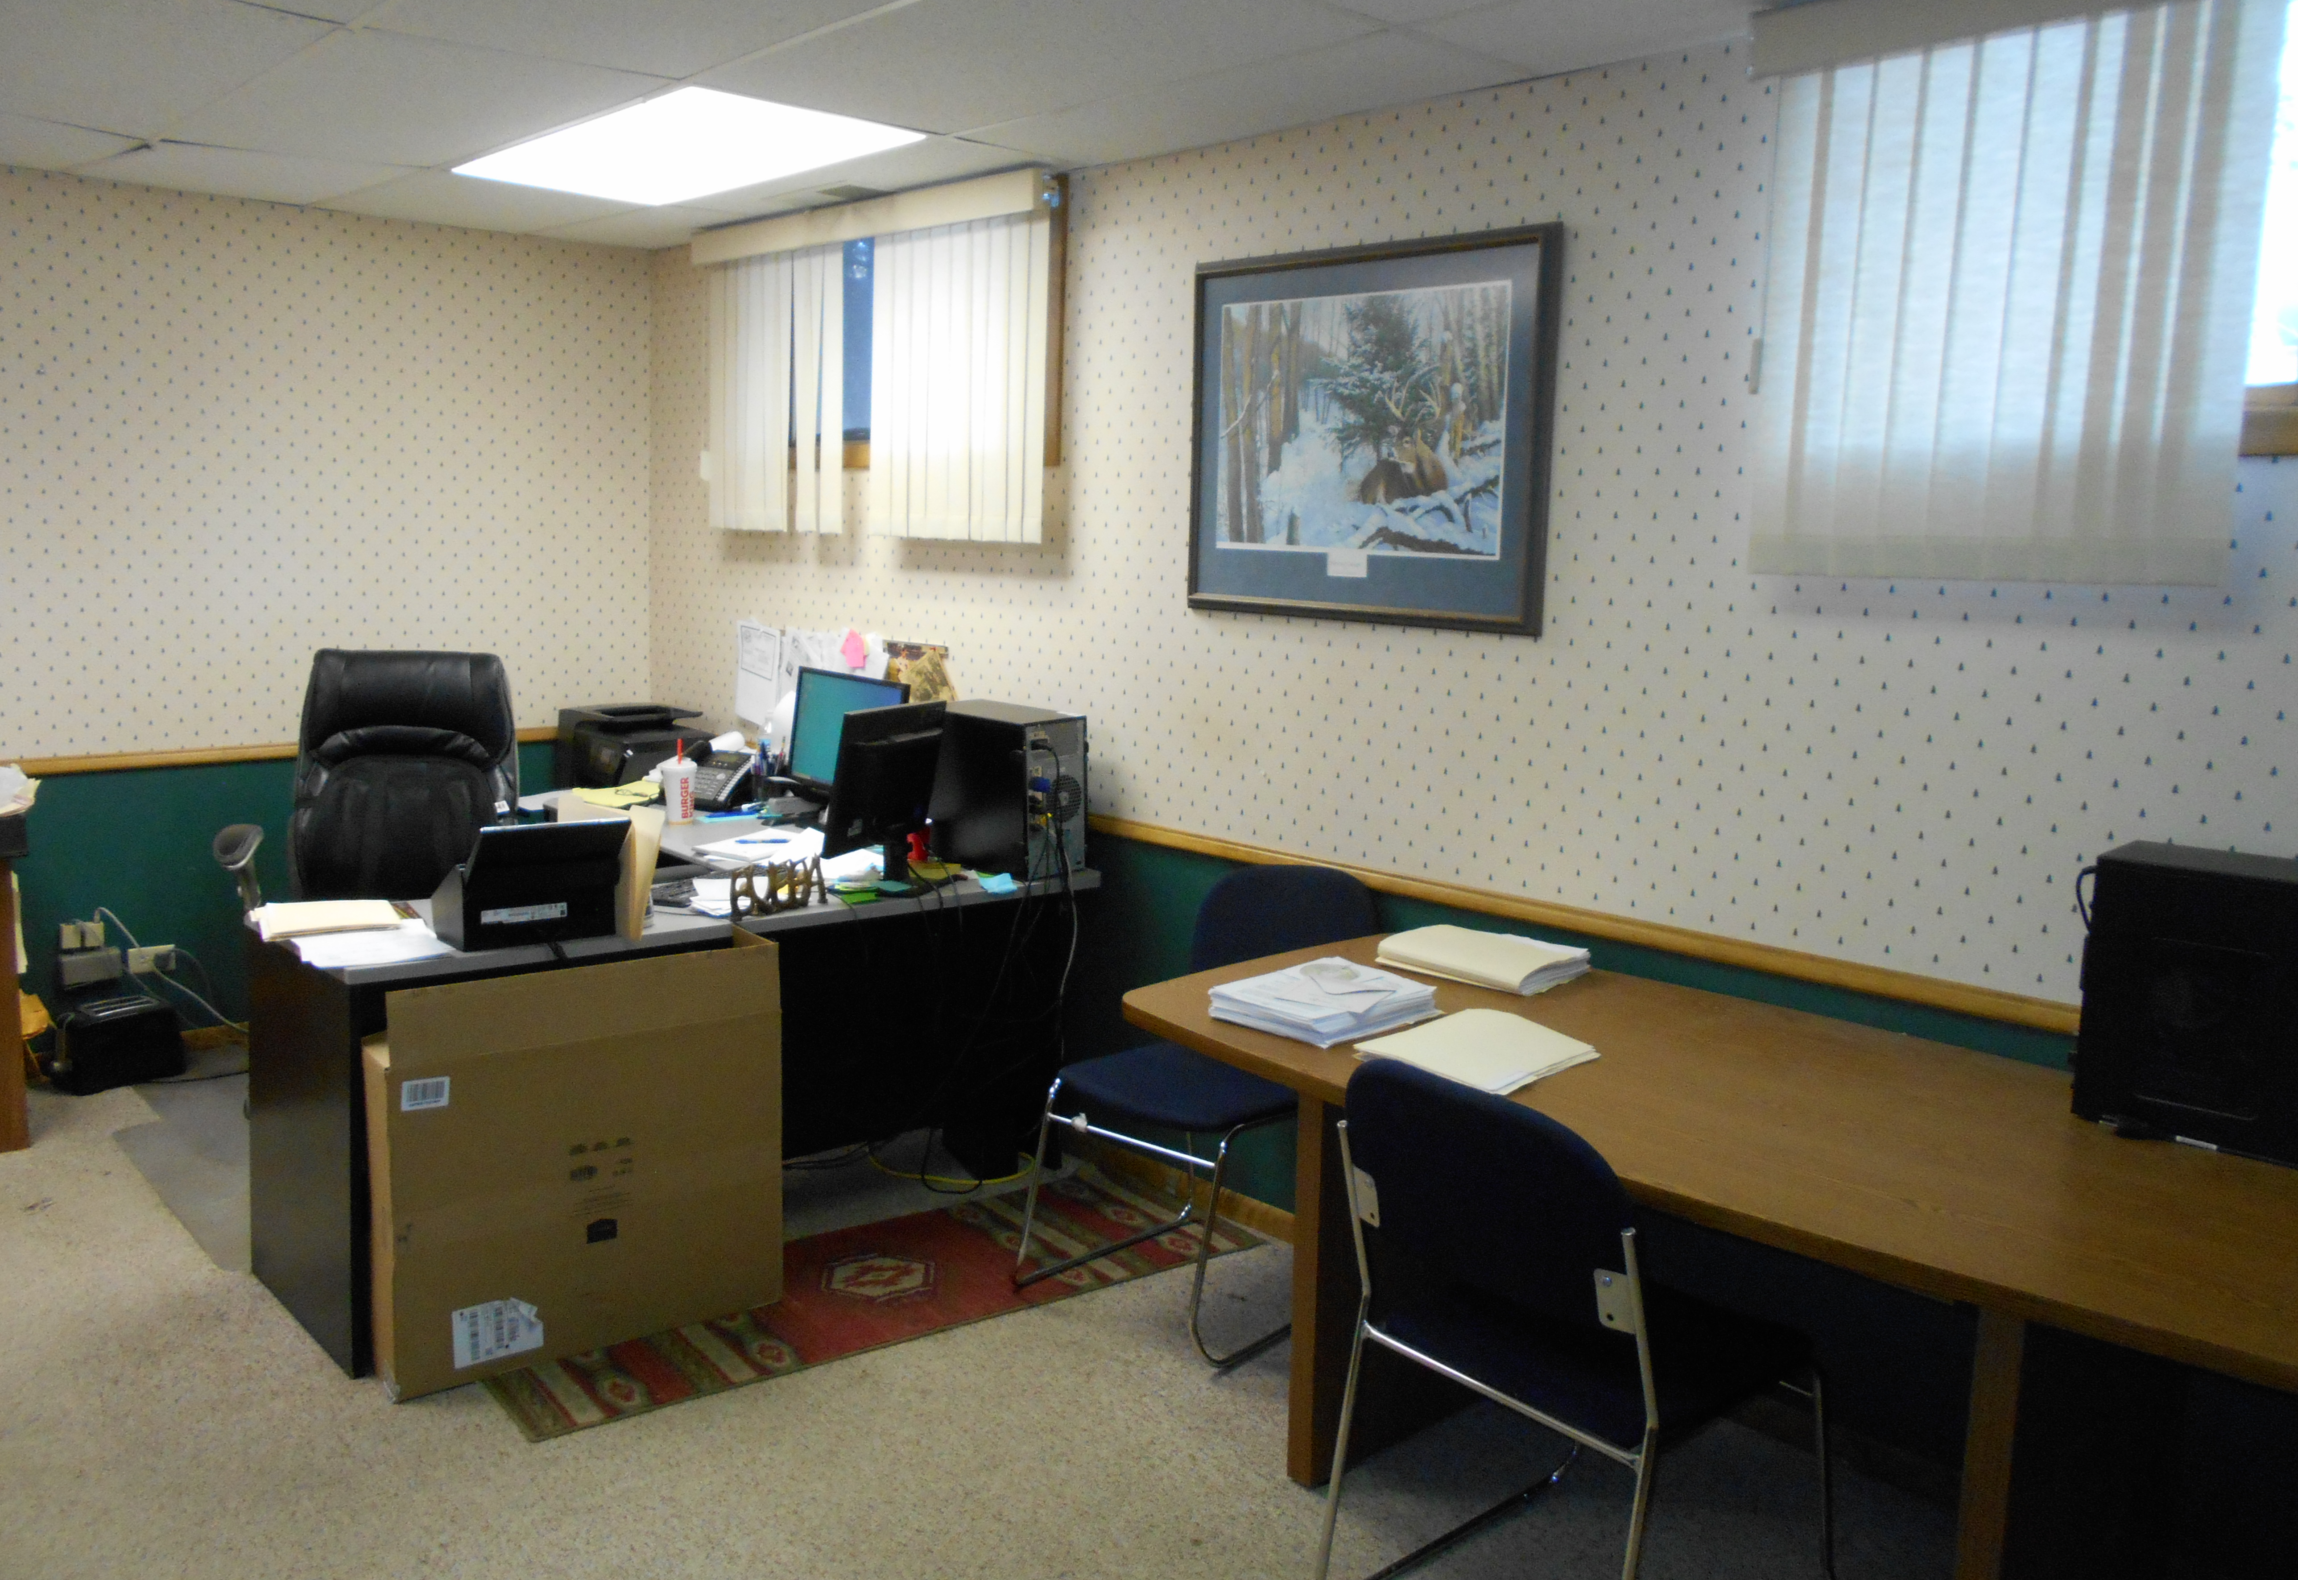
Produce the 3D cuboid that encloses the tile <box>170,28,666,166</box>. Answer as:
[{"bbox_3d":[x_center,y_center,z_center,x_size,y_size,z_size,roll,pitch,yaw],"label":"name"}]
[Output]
[{"bbox_3d":[-1.527,-1.385,3.521,0.600,0.020,1.210,-6,11,-43],"label":"tile"}]

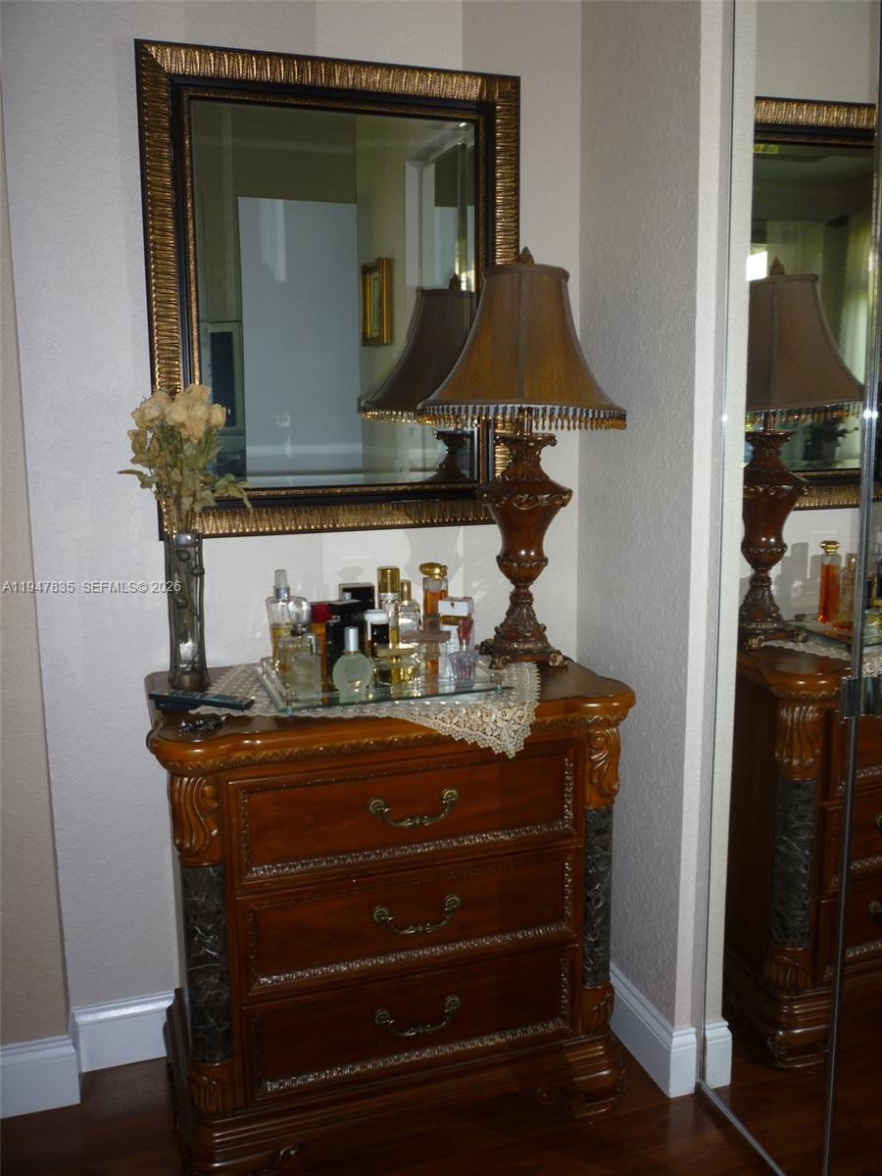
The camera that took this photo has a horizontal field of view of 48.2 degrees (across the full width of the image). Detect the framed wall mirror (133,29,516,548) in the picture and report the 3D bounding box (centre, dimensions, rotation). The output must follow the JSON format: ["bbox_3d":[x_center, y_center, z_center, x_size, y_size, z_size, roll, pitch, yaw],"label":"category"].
[{"bbox_3d":[-0.180,-0.532,1.841,0.706,0.856,0.040,-3,9,-17],"label":"framed wall mirror"}]

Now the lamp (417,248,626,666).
[{"bbox_3d":[0.158,-0.232,1.797,0.396,0.751,0.384,-1,9,0],"label":"lamp"}]

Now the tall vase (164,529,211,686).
[{"bbox_3d":[-0.437,0.037,1.691,0.074,0.267,0.074,-3,9,-17],"label":"tall vase"}]

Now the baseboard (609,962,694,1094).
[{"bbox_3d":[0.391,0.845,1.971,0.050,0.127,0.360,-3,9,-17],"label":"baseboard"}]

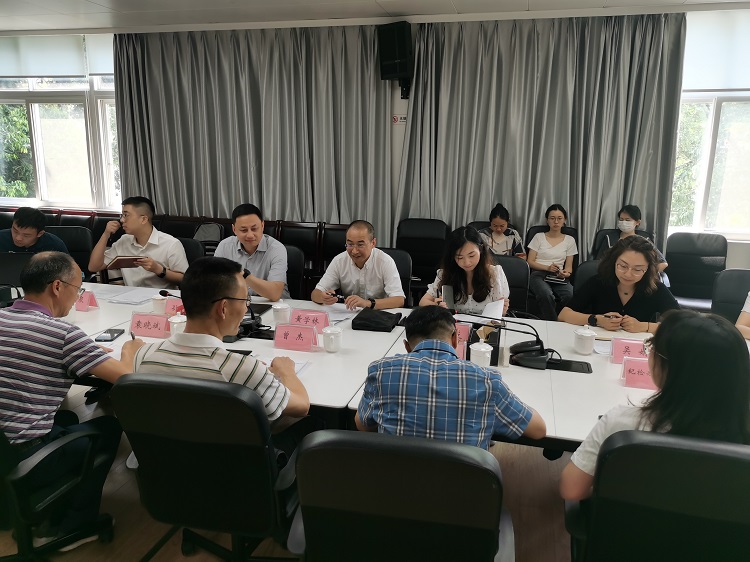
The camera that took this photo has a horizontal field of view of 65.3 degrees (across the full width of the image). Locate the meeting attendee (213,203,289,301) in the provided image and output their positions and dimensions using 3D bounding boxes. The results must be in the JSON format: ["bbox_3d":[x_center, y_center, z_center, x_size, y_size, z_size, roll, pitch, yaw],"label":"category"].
[{"bbox_3d":[-0.765,0.182,3.463,0.540,1.270,0.720,2,11,2],"label":"meeting attendee"}]

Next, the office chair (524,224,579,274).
[{"bbox_3d":[1.574,0.017,5.241,0.600,0.960,0.620,4,12,15],"label":"office chair"}]

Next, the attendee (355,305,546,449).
[{"bbox_3d":[0.240,0.624,1.886,0.580,1.130,0.740,3,12,11],"label":"attendee"}]

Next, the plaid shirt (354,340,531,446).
[{"bbox_3d":[0.171,0.443,1.558,0.490,0.540,0.450,3,11,9],"label":"plaid shirt"}]

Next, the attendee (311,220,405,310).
[{"bbox_3d":[-0.021,0.252,3.430,0.550,1.220,0.740,5,13,18],"label":"attendee"}]

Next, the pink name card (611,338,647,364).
[{"bbox_3d":[1.123,0.303,2.517,0.195,0.103,0.090,4,13,14],"label":"pink name card"}]

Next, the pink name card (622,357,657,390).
[{"bbox_3d":[1.070,0.360,2.261,0.195,0.103,0.090,4,13,14],"label":"pink name card"}]

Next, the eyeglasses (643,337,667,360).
[{"bbox_3d":[0.717,0.169,1.348,0.140,0.045,0.140,1,5,4],"label":"eyeglasses"}]

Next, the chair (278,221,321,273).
[{"bbox_3d":[-0.822,-0.097,5.742,0.470,0.900,0.560,4,13,14],"label":"chair"}]

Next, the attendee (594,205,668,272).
[{"bbox_3d":[2.044,0.037,4.643,0.500,1.220,0.800,5,13,19],"label":"attendee"}]

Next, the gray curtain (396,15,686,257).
[{"bbox_3d":[1.361,-0.929,5.332,2.420,2.700,0.160,4,13,14],"label":"gray curtain"}]

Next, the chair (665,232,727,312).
[{"bbox_3d":[2.556,0.161,4.604,0.560,1.020,0.600,5,12,16],"label":"chair"}]

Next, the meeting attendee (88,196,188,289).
[{"bbox_3d":[-1.560,0.125,3.808,0.600,1.290,0.800,8,14,28],"label":"meeting attendee"}]

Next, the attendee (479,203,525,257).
[{"bbox_3d":[1.082,-0.063,5.066,0.500,1.180,0.780,4,12,15],"label":"attendee"}]

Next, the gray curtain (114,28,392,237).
[{"bbox_3d":[-1.257,-1.084,5.937,2.957,2.680,0.160,4,12,15],"label":"gray curtain"}]

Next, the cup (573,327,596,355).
[{"bbox_3d":[0.911,0.252,2.506,0.100,0.125,0.100,4,12,15],"label":"cup"}]

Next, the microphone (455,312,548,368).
[{"bbox_3d":[0.496,0.242,2.396,0.420,0.180,0.130,5,13,22],"label":"microphone"}]

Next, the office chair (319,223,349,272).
[{"bbox_3d":[-0.371,-0.050,5.514,0.470,0.940,0.560,4,12,15],"label":"office chair"}]

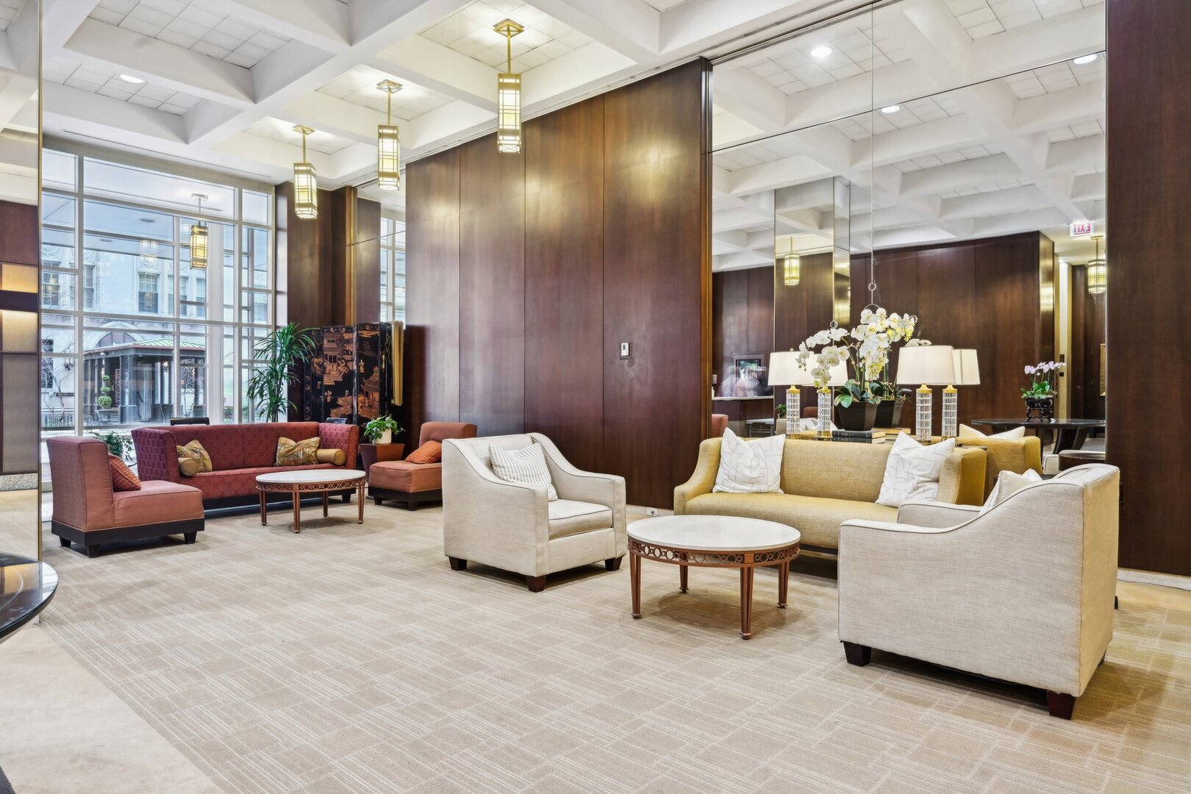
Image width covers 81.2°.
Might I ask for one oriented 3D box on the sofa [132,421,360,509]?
[{"bbox_3d":[-3.510,0.721,7.126,0.830,0.845,1.910,0,0,40],"label":"sofa"}]

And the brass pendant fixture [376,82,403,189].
[{"bbox_3d":[-2.290,-2.880,7.730,0.280,1.180,0.280,0,0,-12],"label":"brass pendant fixture"}]

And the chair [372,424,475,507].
[{"bbox_3d":[-1.860,0.723,7.502,0.760,0.840,0.830,0,0,40],"label":"chair"}]

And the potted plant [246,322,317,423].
[{"bbox_3d":[-4.035,0.093,8.900,0.880,2.100,0.900,0,0,40],"label":"potted plant"}]

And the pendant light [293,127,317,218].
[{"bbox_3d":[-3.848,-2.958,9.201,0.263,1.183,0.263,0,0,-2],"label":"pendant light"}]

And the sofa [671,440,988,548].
[{"bbox_3d":[1.506,0.765,4.574,1.739,0.860,0.896,0,0,40],"label":"sofa"}]

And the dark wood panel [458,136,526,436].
[{"bbox_3d":[-1.246,-1.022,8.409,1.170,4.290,0.060,0,0,40],"label":"dark wood panel"}]

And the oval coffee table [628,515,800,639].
[{"bbox_3d":[0.614,0.922,3.680,0.930,0.442,0.835,0,0,40],"label":"oval coffee table"}]

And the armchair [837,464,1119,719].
[{"bbox_3d":[1.736,0.750,3.137,0.926,0.890,0.860,0,0,43],"label":"armchair"}]

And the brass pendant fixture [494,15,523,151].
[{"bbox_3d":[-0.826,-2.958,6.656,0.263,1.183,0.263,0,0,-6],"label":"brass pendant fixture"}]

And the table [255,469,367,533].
[{"bbox_3d":[-2.545,0.922,6.250,0.850,0.442,0.940,0,0,40],"label":"table"}]

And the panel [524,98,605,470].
[{"bbox_3d":[-0.347,-1.019,7.669,1.158,4.284,0.060,0,0,40],"label":"panel"}]

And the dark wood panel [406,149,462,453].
[{"bbox_3d":[-2.049,-1.006,8.861,1.128,4.127,0.080,0,0,40],"label":"dark wood panel"}]

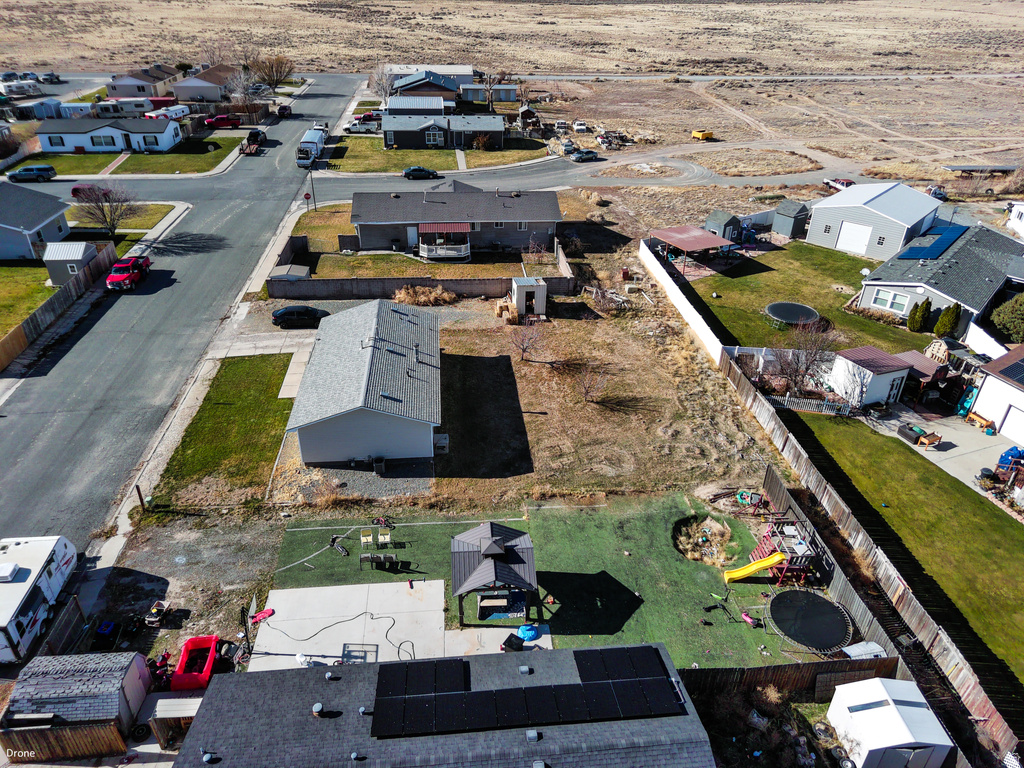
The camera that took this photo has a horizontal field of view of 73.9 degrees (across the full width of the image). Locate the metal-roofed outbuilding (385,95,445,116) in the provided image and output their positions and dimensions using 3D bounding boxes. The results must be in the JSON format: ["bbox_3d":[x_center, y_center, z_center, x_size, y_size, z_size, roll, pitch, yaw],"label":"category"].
[{"bbox_3d":[-18.482,-53.746,132.434,10.380,3.990,9.380,-2,32,-6],"label":"metal-roofed outbuilding"}]

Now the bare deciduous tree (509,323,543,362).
[{"bbox_3d":[1.084,-3.052,49.958,2.500,2.950,2.400,-2,31,-5],"label":"bare deciduous tree"}]

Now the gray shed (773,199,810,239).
[{"bbox_3d":[32.561,-19.452,79.357,3.150,3.420,2.400,-24,40,-36],"label":"gray shed"}]

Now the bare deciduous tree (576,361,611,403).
[{"bbox_3d":[5.677,-0.138,47.133,2.400,2.800,2.300,-2,32,-6],"label":"bare deciduous tree"}]

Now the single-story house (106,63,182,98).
[{"bbox_3d":[-79.302,-66.019,148.262,9.996,4.214,19.894,-2,31,-6],"label":"single-story house"}]

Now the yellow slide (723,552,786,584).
[{"bbox_3d":[11.510,8.783,32.339,2.750,1.420,0.550,-3,32,-7],"label":"yellow slide"}]

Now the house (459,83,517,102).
[{"bbox_3d":[-4.880,-63.390,148.123,11.956,2.842,4.802,-2,31,-5],"label":"house"}]

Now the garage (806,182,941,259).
[{"bbox_3d":[40.025,-18.421,74.788,9.600,4.930,12.200,26,39,34],"label":"garage"}]

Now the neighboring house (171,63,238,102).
[{"bbox_3d":[-66.449,-66.746,150.147,9.770,4.490,22.200,-2,32,-6],"label":"neighboring house"}]

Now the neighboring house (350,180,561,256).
[{"bbox_3d":[-5.941,-18.428,74.282,22.000,4.900,11.000,-2,32,-6],"label":"neighboring house"}]

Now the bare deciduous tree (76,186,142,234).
[{"bbox_3d":[-41.885,-18.004,70.455,6.500,5.500,6.300,-2,31,-5],"label":"bare deciduous tree"}]

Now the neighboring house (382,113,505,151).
[{"bbox_3d":[-11.394,-42.453,113.611,19.800,4.350,9.100,-3,32,-7],"label":"neighboring house"}]

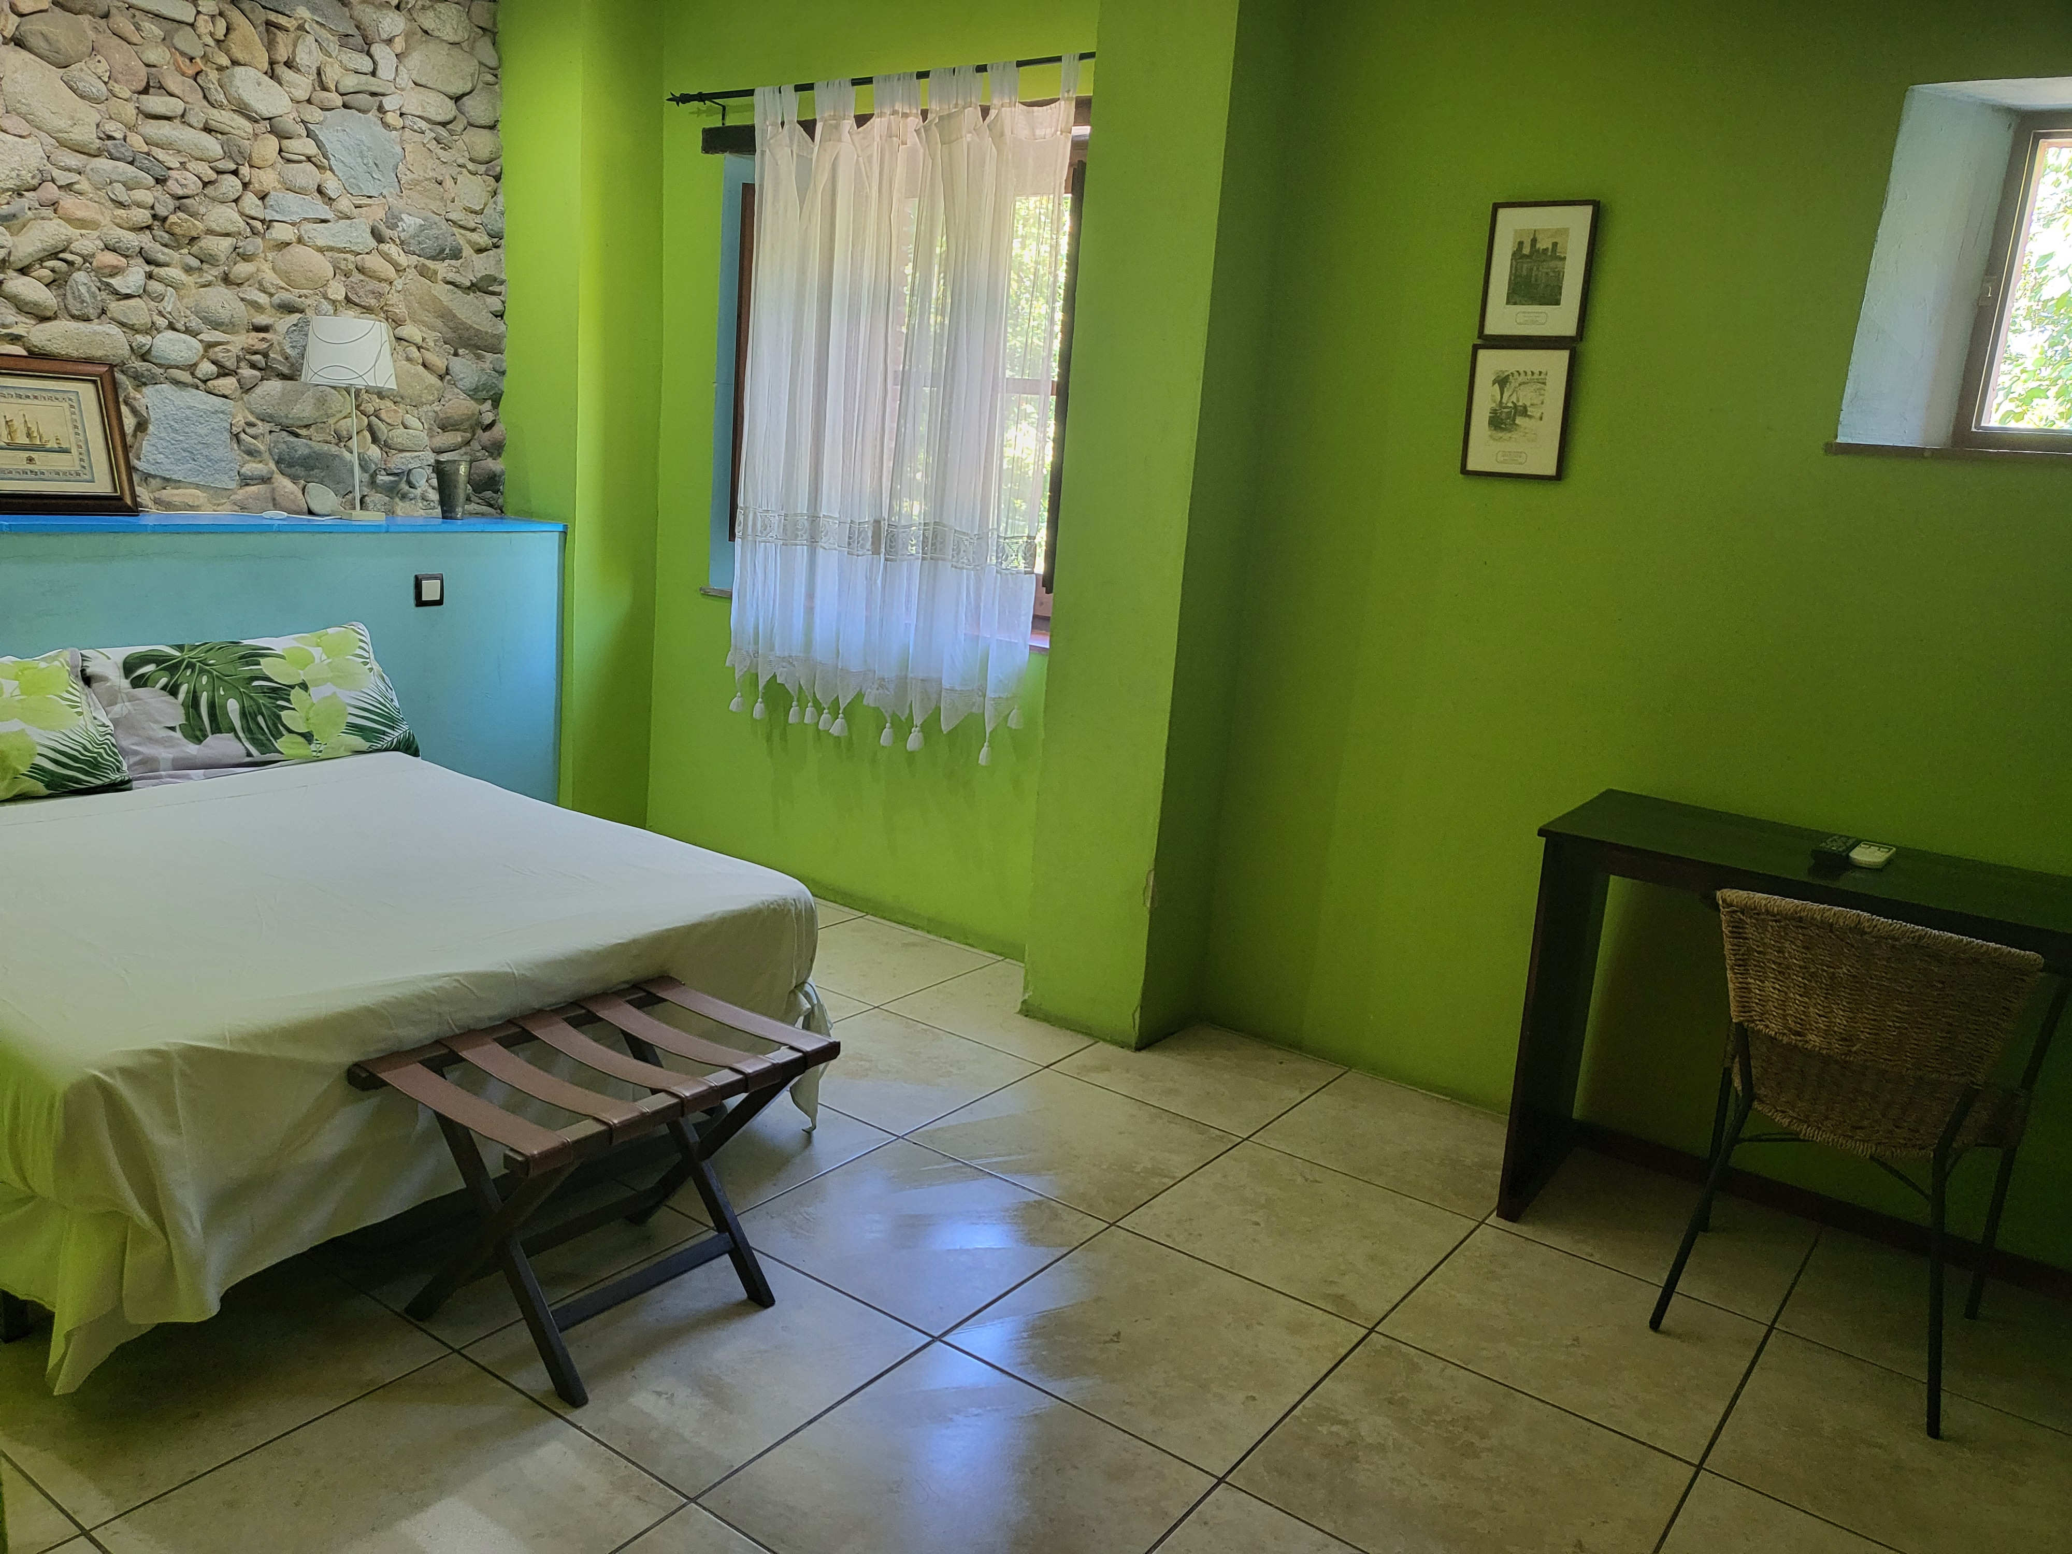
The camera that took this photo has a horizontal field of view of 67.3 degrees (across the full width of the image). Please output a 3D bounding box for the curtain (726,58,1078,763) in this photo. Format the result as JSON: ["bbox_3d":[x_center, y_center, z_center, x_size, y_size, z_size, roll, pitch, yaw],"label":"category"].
[{"bbox_3d":[-0.409,-0.938,4.102,1.110,1.730,0.100,13,14,34],"label":"curtain"}]

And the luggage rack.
[{"bbox_3d":[-0.663,0.623,2.396,0.412,0.419,0.578,13,15,34],"label":"luggage rack"}]

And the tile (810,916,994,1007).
[{"bbox_3d":[-0.437,0.489,4.132,0.500,0.010,0.500,13,15,34],"label":"tile"}]

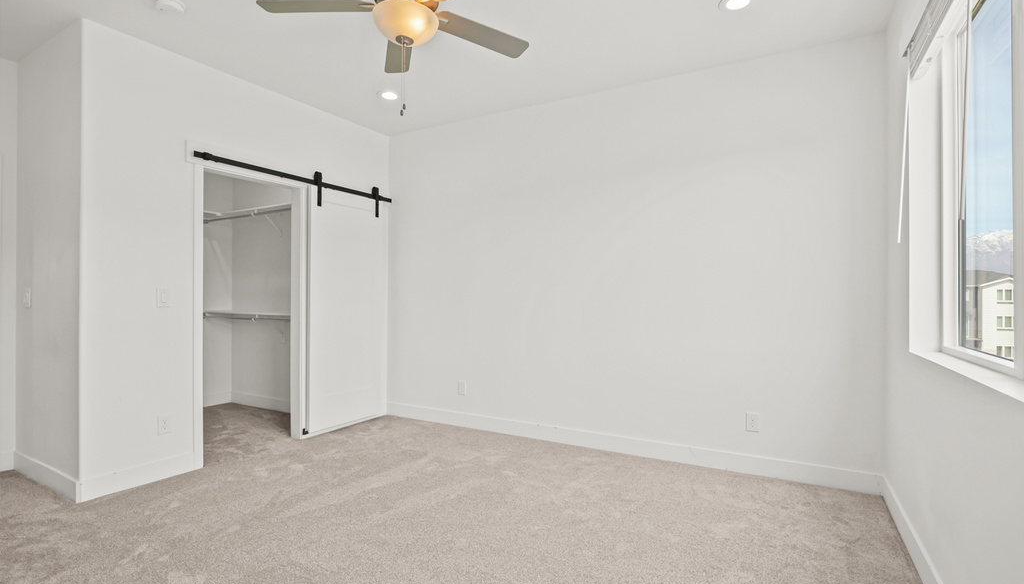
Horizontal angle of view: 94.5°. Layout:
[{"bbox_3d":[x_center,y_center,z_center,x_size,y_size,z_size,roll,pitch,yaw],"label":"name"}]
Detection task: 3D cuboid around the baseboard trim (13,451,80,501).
[{"bbox_3d":[-2.905,1.135,2.939,1.030,0.123,0.016,0,0,29],"label":"baseboard trim"}]

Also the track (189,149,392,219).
[{"bbox_3d":[-1.660,-0.857,3.925,0.069,0.293,1.798,0,0,31],"label":"track"}]

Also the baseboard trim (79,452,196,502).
[{"bbox_3d":[-2.305,1.136,2.941,0.016,0.123,0.606,0,0,31],"label":"baseboard trim"}]

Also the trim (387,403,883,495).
[{"bbox_3d":[0.488,1.149,3.762,3.948,0.121,0.016,0,0,29],"label":"trim"}]

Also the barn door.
[{"bbox_3d":[-1.451,0.165,4.271,0.038,2.055,0.869,0,0,31],"label":"barn door"}]

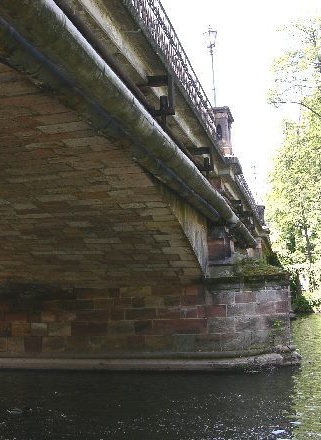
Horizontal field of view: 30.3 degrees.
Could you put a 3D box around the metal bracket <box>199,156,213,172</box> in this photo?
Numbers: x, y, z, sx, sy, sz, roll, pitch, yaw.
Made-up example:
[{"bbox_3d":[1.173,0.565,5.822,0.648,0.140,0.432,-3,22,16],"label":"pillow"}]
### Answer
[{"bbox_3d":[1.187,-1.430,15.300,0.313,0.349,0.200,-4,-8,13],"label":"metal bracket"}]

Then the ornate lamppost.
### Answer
[{"bbox_3d":[1.606,-4.775,18.600,0.410,2.477,0.410,-4,-8,13],"label":"ornate lamppost"}]

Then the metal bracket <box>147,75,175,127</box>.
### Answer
[{"bbox_3d":[0.018,-2.110,10.500,0.417,0.831,0.220,-4,-8,13],"label":"metal bracket"}]

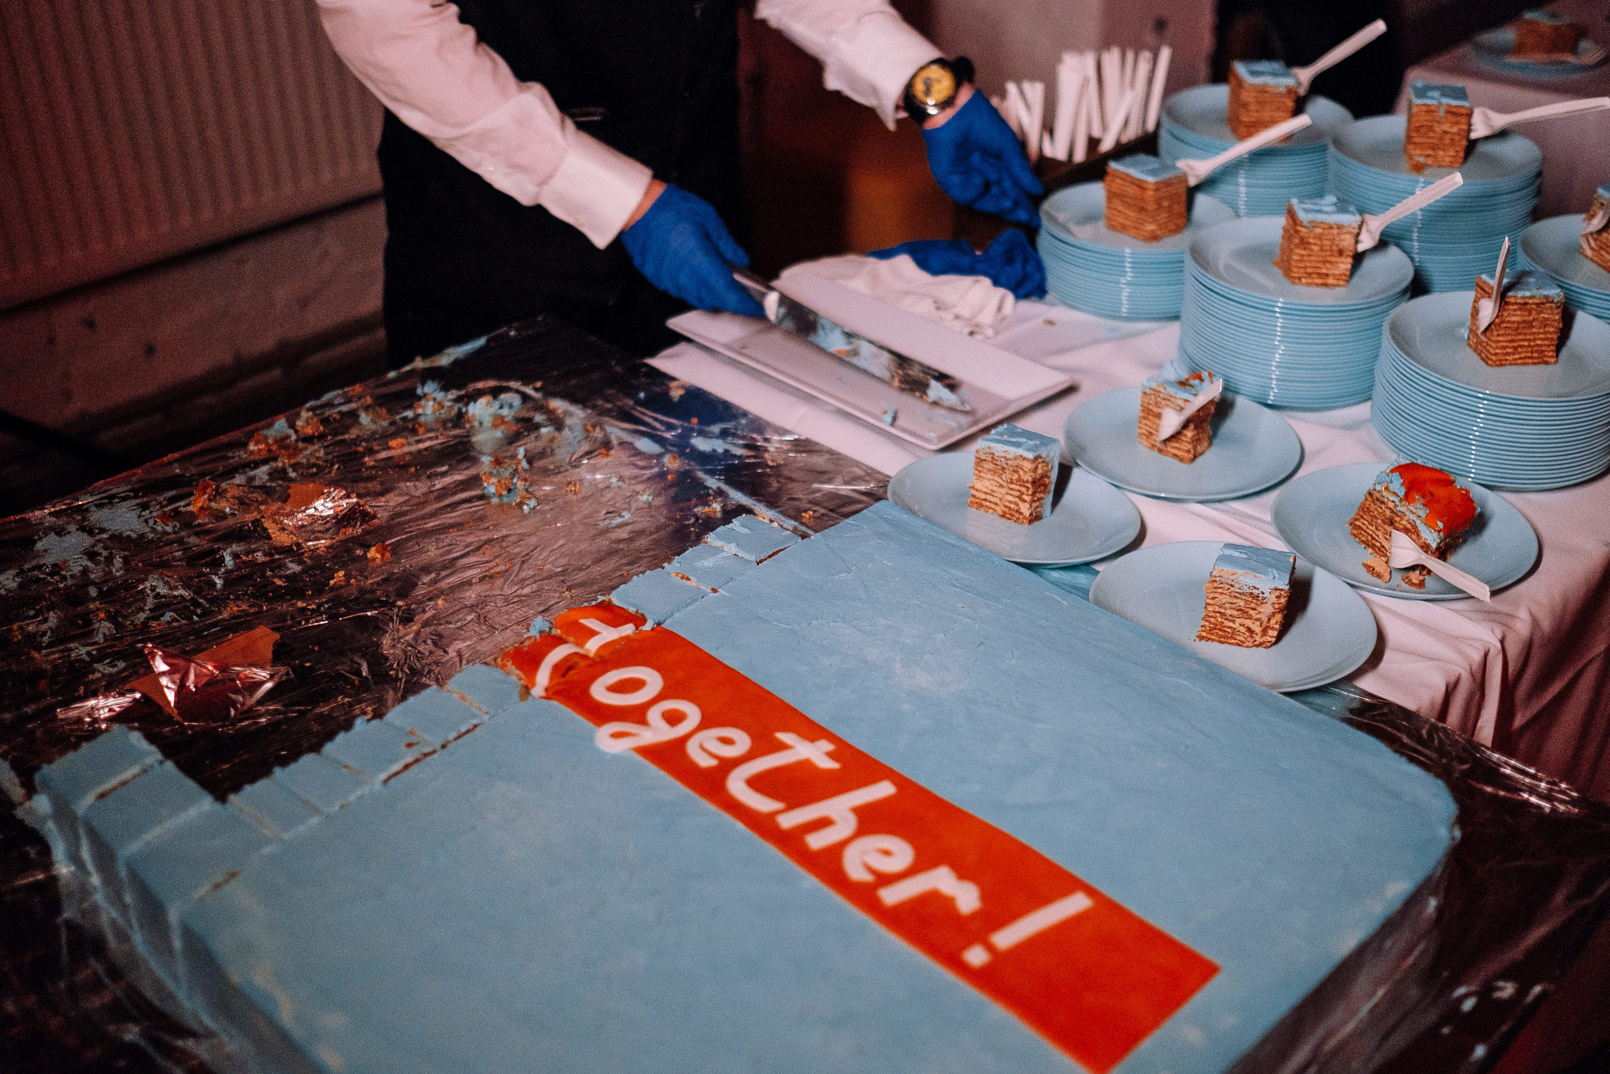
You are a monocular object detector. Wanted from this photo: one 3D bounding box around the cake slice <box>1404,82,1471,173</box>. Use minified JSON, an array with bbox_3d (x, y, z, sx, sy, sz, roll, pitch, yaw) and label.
[{"bbox_3d":[0.596,-0.388,1.480,0.049,0.060,0.053,8,34,13],"label":"cake slice"}]

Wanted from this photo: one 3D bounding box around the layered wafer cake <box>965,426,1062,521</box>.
[{"bbox_3d":[0.158,-0.046,1.183,0.050,0.057,0.041,19,29,30],"label":"layered wafer cake"}]

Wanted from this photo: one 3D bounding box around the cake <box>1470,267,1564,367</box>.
[{"bbox_3d":[0.553,-0.169,1.217,0.049,0.058,0.049,-1,33,0],"label":"cake"}]

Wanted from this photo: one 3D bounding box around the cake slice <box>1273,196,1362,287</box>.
[{"bbox_3d":[0.436,-0.248,1.331,0.045,0.060,0.048,-1,33,-1],"label":"cake slice"}]

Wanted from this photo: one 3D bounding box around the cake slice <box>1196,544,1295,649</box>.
[{"bbox_3d":[0.296,0.040,1.048,0.048,0.053,0.046,13,33,18],"label":"cake slice"}]

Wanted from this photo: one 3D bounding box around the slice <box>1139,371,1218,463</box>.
[{"bbox_3d":[0.311,-0.100,1.304,0.038,0.053,0.048,-29,42,-36],"label":"slice"}]

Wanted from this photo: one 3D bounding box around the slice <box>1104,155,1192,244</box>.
[{"bbox_3d":[0.339,-0.336,1.555,0.048,0.065,0.061,-21,38,-28],"label":"slice"}]

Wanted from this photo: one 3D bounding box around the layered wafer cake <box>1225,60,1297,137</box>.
[{"bbox_3d":[0.443,-0.421,1.519,0.048,0.059,0.054,1,33,2],"label":"layered wafer cake"}]

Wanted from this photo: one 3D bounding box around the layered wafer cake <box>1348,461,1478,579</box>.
[{"bbox_3d":[0.451,-0.008,1.168,0.042,0.054,0.064,-30,56,-25],"label":"layered wafer cake"}]

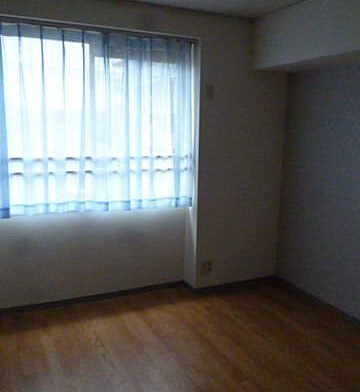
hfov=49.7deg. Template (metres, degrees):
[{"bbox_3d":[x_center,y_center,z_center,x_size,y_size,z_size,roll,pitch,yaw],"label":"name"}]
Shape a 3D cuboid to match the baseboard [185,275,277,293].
[{"bbox_3d":[0.485,0.806,3.658,0.875,0.060,0.200,-4,12,-25],"label":"baseboard"}]

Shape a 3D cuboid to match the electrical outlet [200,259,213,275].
[{"bbox_3d":[0.238,0.629,3.395,0.118,0.122,0.012,-4,12,-25],"label":"electrical outlet"}]

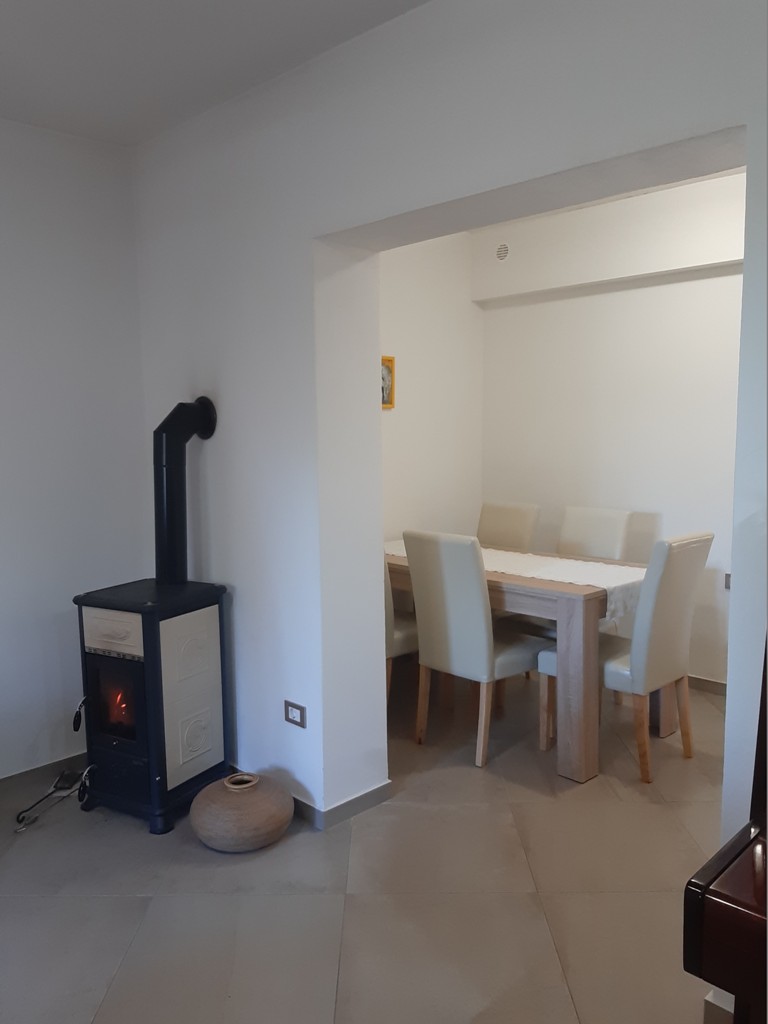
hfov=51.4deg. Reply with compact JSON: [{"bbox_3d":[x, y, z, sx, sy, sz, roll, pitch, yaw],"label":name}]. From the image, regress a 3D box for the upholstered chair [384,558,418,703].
[{"bbox_3d":[0.043,0.534,4.004,0.590,0.980,0.430,-7,9,-44],"label":"upholstered chair"}]

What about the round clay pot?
[{"bbox_3d":[-0.500,1.054,2.824,0.360,0.220,0.360,-1,6,0],"label":"round clay pot"}]

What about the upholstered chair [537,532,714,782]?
[{"bbox_3d":[1.036,0.580,3.474,0.430,0.980,0.590,-7,9,-44],"label":"upholstered chair"}]

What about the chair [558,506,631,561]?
[{"bbox_3d":[0.921,0.510,4.112,0.590,0.980,0.430,-7,9,-44],"label":"chair"}]

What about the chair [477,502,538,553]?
[{"bbox_3d":[0.529,0.476,4.469,0.590,0.980,0.430,-7,9,-44],"label":"chair"}]

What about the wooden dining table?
[{"bbox_3d":[0.508,0.627,4.059,0.820,0.770,1.630,-7,9,-44],"label":"wooden dining table"}]

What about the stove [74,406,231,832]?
[{"bbox_3d":[-0.877,0.344,3.097,0.420,1.580,0.510,3,7,29],"label":"stove"}]

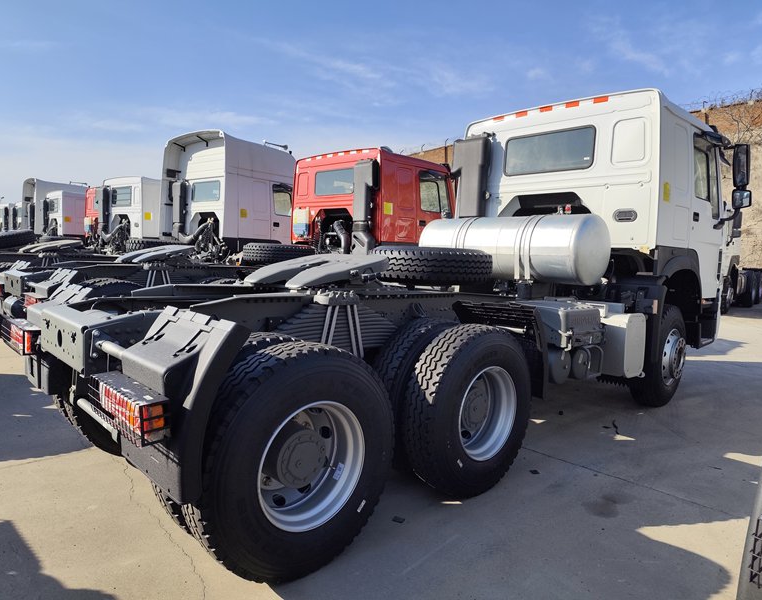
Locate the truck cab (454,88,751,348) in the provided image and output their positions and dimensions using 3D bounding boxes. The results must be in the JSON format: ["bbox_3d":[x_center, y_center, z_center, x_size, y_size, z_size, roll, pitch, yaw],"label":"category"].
[{"bbox_3d":[2.634,-0.806,6.666,2.330,2.700,2.600,-3,7,-43],"label":"truck cab"}]

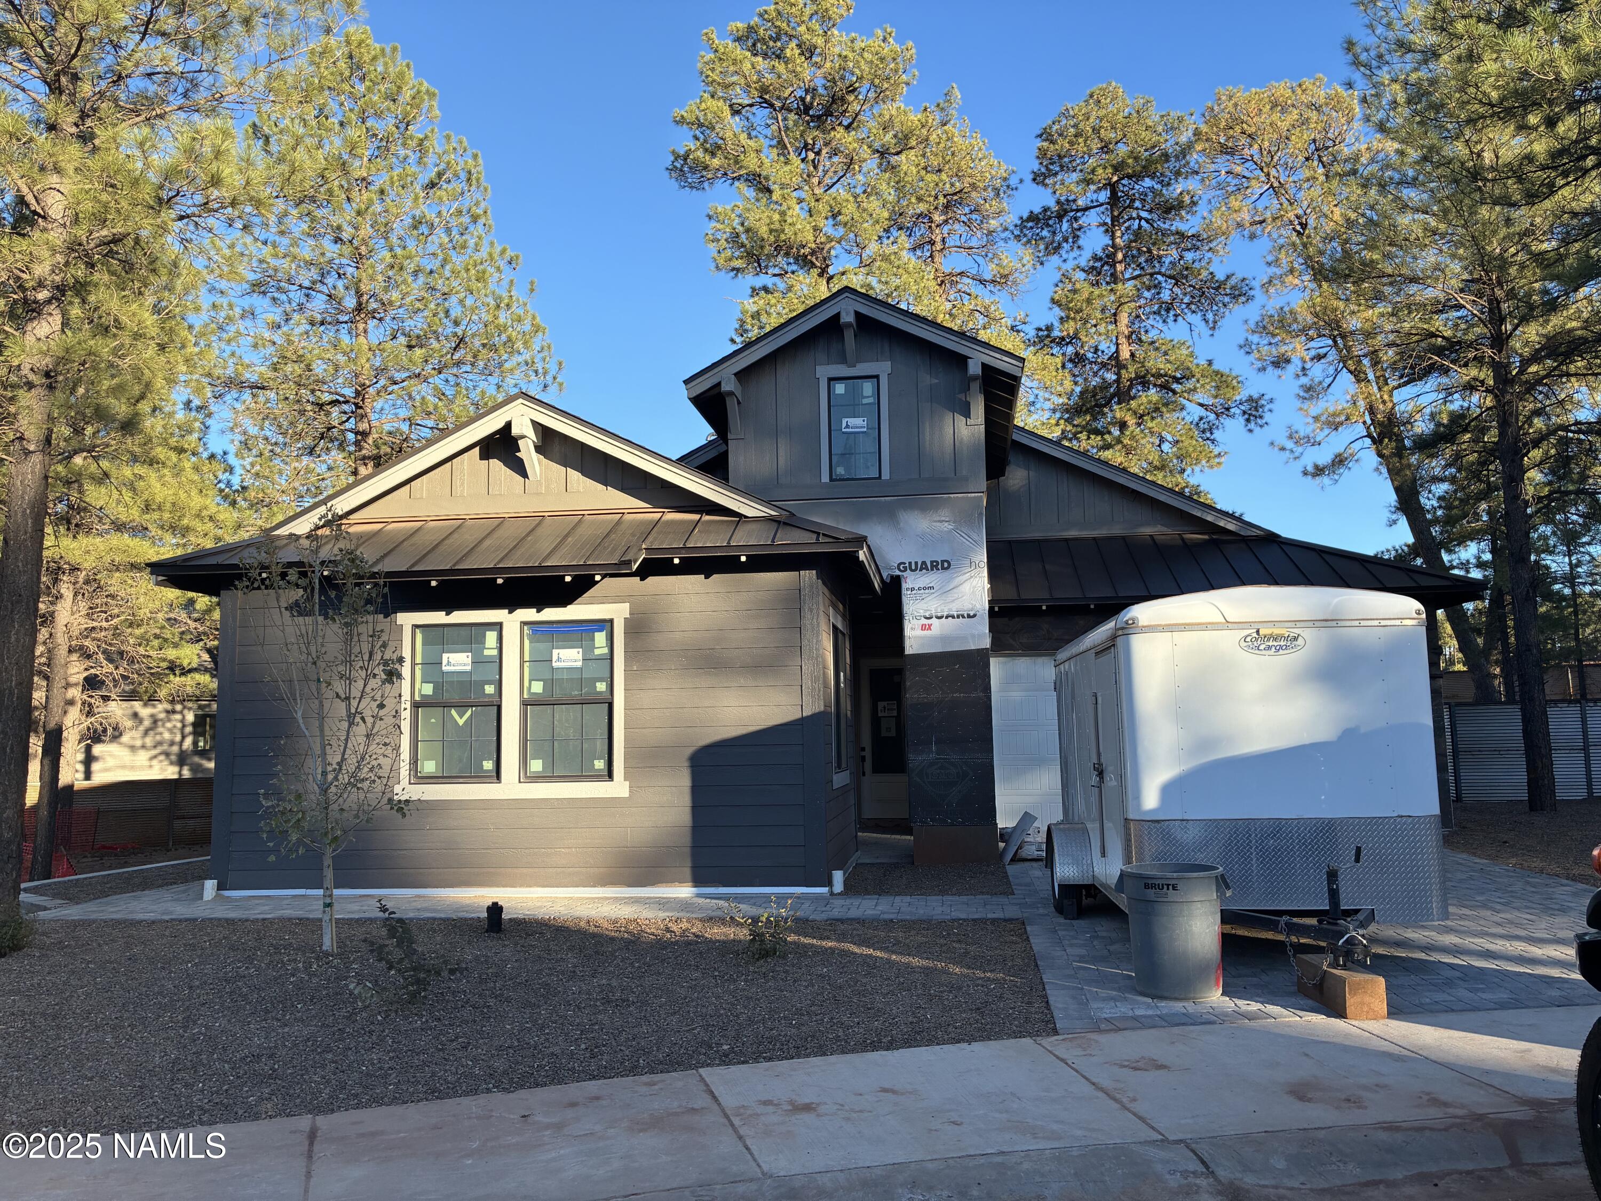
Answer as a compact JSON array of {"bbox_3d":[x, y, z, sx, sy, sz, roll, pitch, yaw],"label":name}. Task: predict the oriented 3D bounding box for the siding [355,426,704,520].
[{"bbox_3d":[-2.723,-1.307,12.154,3.711,0.890,0.200,-2,-7,7],"label":"siding"}]

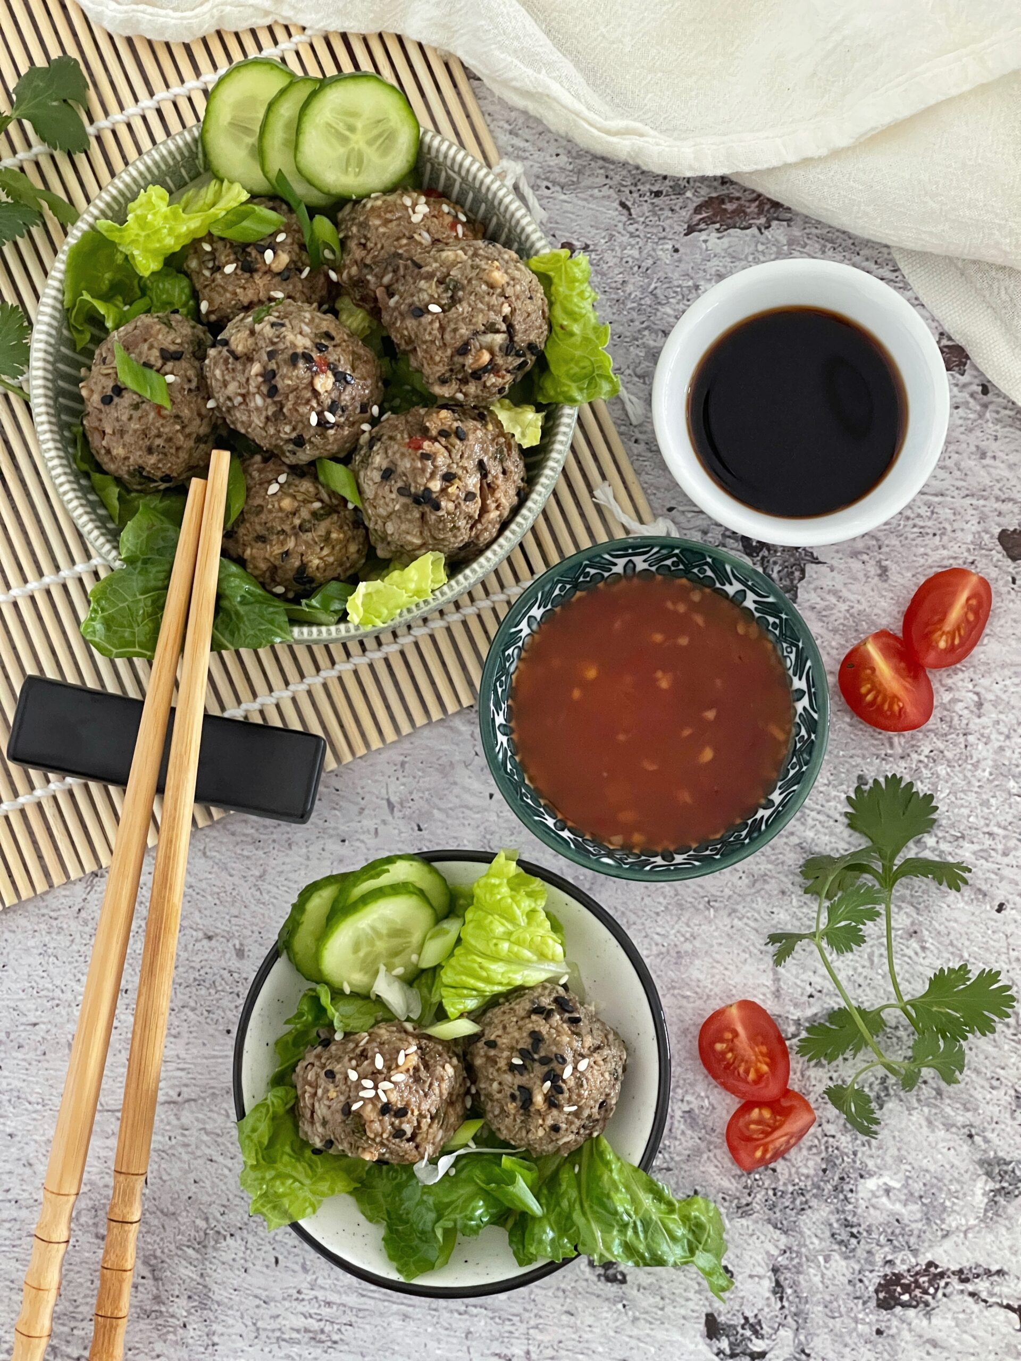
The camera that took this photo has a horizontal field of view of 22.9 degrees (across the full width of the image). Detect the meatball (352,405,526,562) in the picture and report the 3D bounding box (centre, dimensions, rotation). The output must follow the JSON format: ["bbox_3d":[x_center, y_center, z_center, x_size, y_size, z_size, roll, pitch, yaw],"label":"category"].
[{"bbox_3d":[-0.017,-0.047,0.598,0.040,0.036,0.037,0,80,1],"label":"meatball"}]

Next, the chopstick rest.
[{"bbox_3d":[-0.083,0.017,0.609,0.073,0.013,0.021,10,80,3],"label":"chopstick rest"}]

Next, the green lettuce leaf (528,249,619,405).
[{"bbox_3d":[0.015,-0.086,0.609,0.027,0.026,0.039,-7,81,0],"label":"green lettuce leaf"}]

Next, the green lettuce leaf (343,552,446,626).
[{"bbox_3d":[-0.027,-0.021,0.585,0.025,0.012,0.013,-33,81,-5],"label":"green lettuce leaf"}]

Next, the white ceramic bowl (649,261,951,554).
[{"bbox_3d":[0.070,-0.065,0.615,0.071,0.030,0.071,0,80,1],"label":"white ceramic bowl"}]

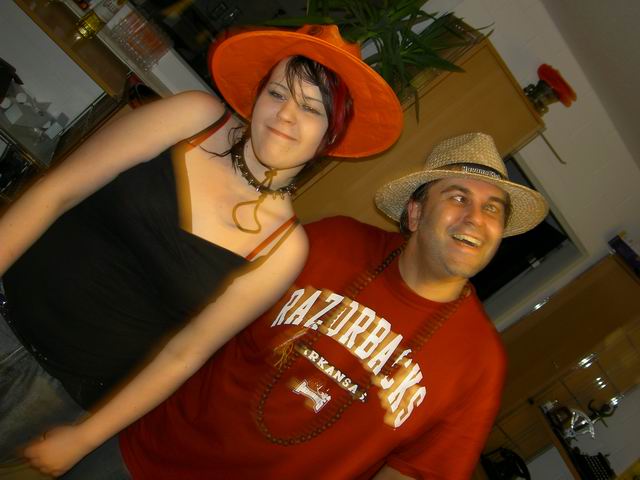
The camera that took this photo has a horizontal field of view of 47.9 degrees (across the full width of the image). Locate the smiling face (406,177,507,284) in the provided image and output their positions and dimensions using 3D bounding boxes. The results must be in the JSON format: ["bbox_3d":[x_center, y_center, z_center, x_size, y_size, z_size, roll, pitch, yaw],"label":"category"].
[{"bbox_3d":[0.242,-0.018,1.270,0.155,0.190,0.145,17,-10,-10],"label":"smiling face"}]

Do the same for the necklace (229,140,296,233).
[{"bbox_3d":[-0.098,-0.091,1.230,0.125,0.135,0.120,34,9,-9],"label":"necklace"}]

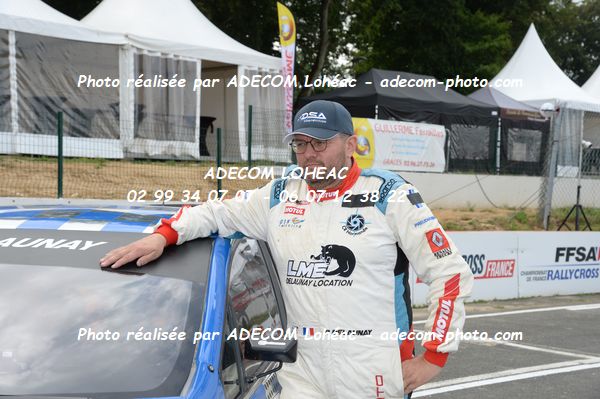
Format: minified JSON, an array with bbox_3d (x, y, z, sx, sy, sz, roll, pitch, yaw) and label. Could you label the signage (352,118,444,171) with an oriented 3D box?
[{"bbox_3d":[2.140,-1.147,22.450,2.840,1.070,0.060,0,2,-37],"label":"signage"}]

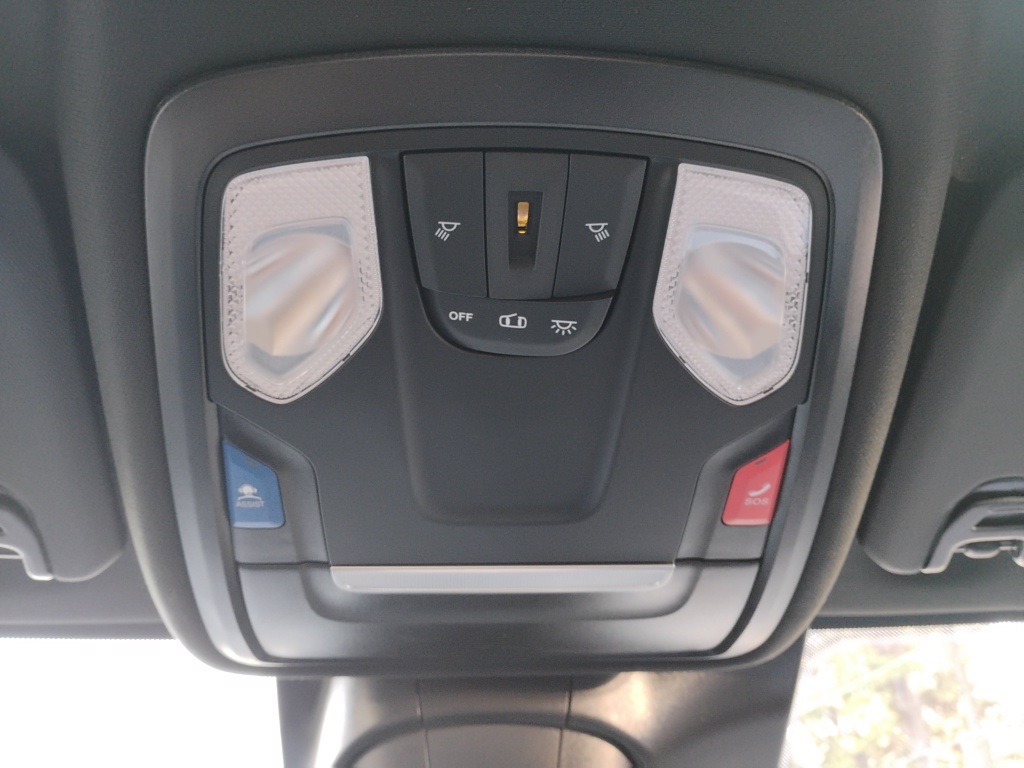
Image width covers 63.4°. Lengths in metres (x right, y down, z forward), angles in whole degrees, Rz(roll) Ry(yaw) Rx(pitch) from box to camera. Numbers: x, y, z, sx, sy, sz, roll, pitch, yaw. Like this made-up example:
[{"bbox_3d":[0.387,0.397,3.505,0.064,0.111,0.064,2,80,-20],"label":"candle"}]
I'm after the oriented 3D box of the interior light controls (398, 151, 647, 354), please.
[{"bbox_3d":[0.002,-0.037,0.238,0.066,0.014,0.059,1,-69,-4],"label":"interior light controls"}]

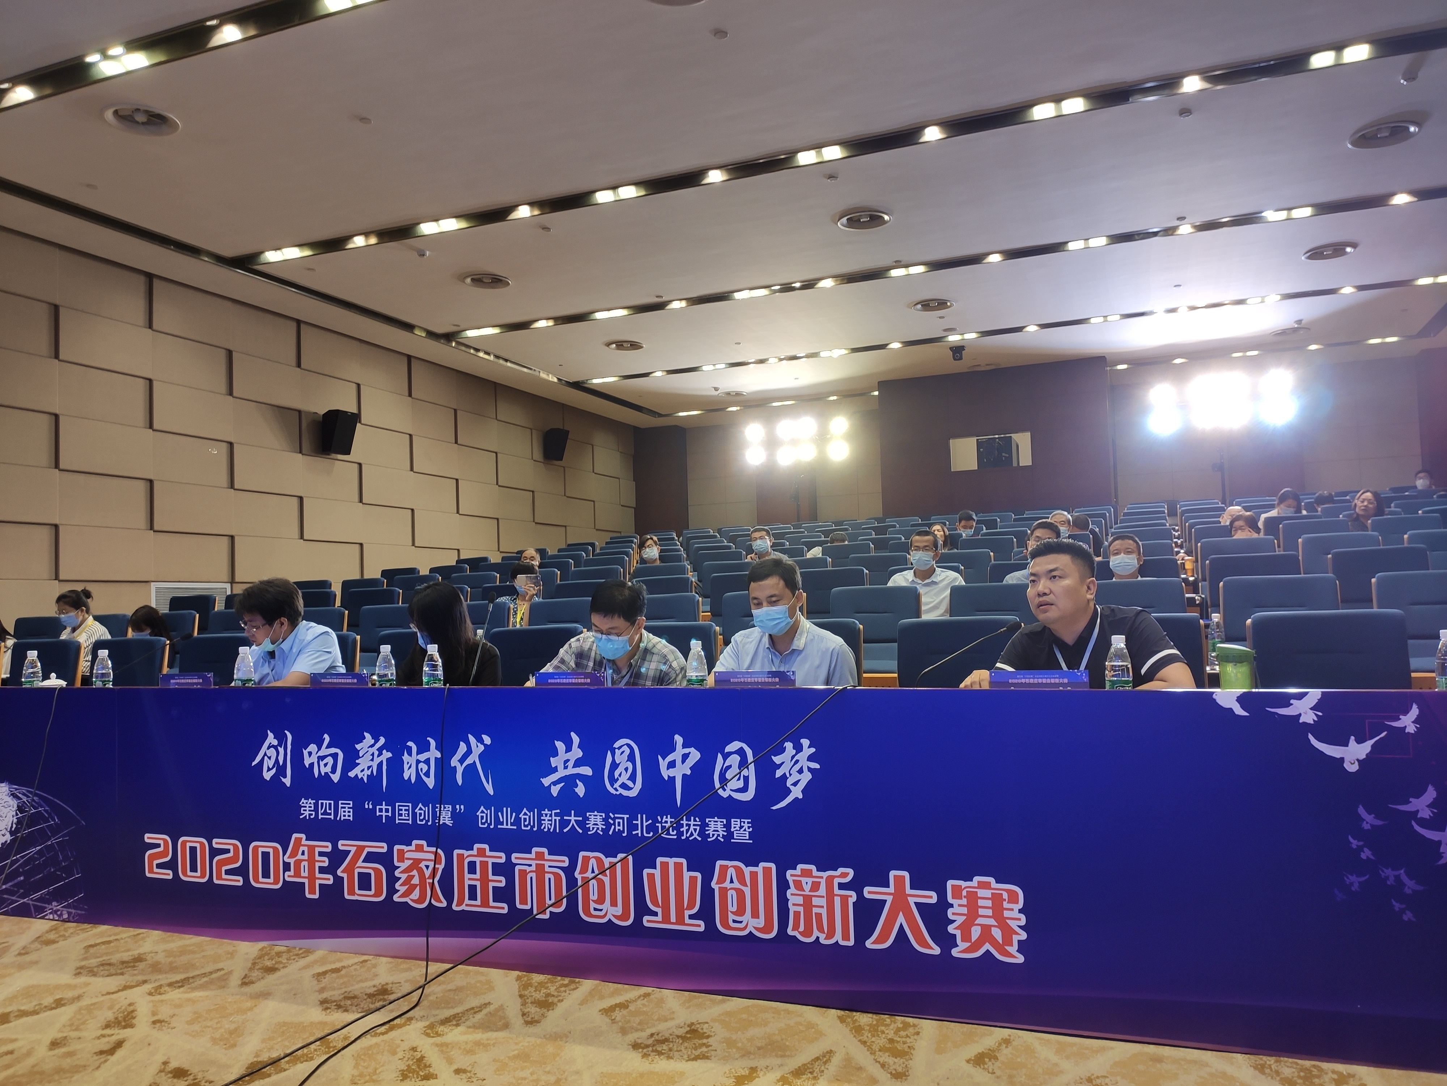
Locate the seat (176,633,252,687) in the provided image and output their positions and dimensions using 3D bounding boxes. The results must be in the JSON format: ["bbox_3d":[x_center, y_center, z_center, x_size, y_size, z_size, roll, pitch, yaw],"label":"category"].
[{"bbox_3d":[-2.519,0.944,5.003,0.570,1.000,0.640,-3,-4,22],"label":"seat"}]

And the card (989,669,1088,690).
[{"bbox_3d":[0.834,0.397,2.862,0.252,0.120,0.080,-3,-4,22],"label":"card"}]

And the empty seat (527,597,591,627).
[{"bbox_3d":[-0.911,0.790,5.671,0.560,1.000,0.620,-3,-3,21],"label":"empty seat"}]

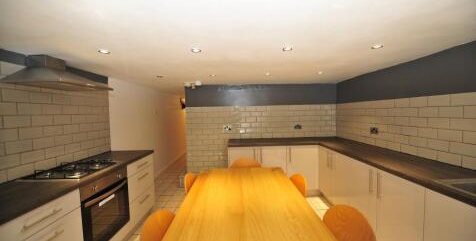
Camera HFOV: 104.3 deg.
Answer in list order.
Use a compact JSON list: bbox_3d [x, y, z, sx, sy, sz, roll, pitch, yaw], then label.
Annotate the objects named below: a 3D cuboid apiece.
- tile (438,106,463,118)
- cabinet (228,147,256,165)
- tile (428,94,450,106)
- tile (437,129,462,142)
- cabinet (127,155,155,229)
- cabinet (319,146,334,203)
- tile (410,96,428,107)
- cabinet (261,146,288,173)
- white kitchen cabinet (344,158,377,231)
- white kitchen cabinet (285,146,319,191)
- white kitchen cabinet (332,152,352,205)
[{"bbox_3d":[1.864,-0.077,1.625,0.010,0.100,0.195,-1,2,0],"label":"tile"},{"bbox_3d":[0.078,0.750,3.174,0.453,0.713,0.575,-1,2,0],"label":"cabinet"},{"bbox_3d":[1.862,-0.183,1.716,0.010,0.100,0.195,-1,2,0],"label":"tile"},{"bbox_3d":[1.868,0.128,1.633,0.010,0.100,0.195,-1,2,0],"label":"tile"},{"bbox_3d":[-1.449,0.818,2.260,0.575,0.713,0.597,-1,2,0],"label":"cabinet"},{"bbox_3d":[1.555,0.739,2.708,0.575,0.713,0.365,-1,2,0],"label":"cabinet"},{"bbox_3d":[1.861,-0.191,1.908,0.010,0.100,0.195,-1,2,0],"label":"tile"},{"bbox_3d":[0.532,0.740,3.175,0.455,0.713,0.575,-1,2,0],"label":"cabinet"},{"bbox_3d":[1.557,0.772,1.907,0.575,0.713,0.412,-1,2,0],"label":"white kitchen cabinet"},{"bbox_3d":[1.013,0.731,3.176,0.506,0.713,0.575,-1,2,0],"label":"white kitchen cabinet"},{"bbox_3d":[1.556,0.755,2.319,0.575,0.713,0.412,-1,2,0],"label":"white kitchen cabinet"}]

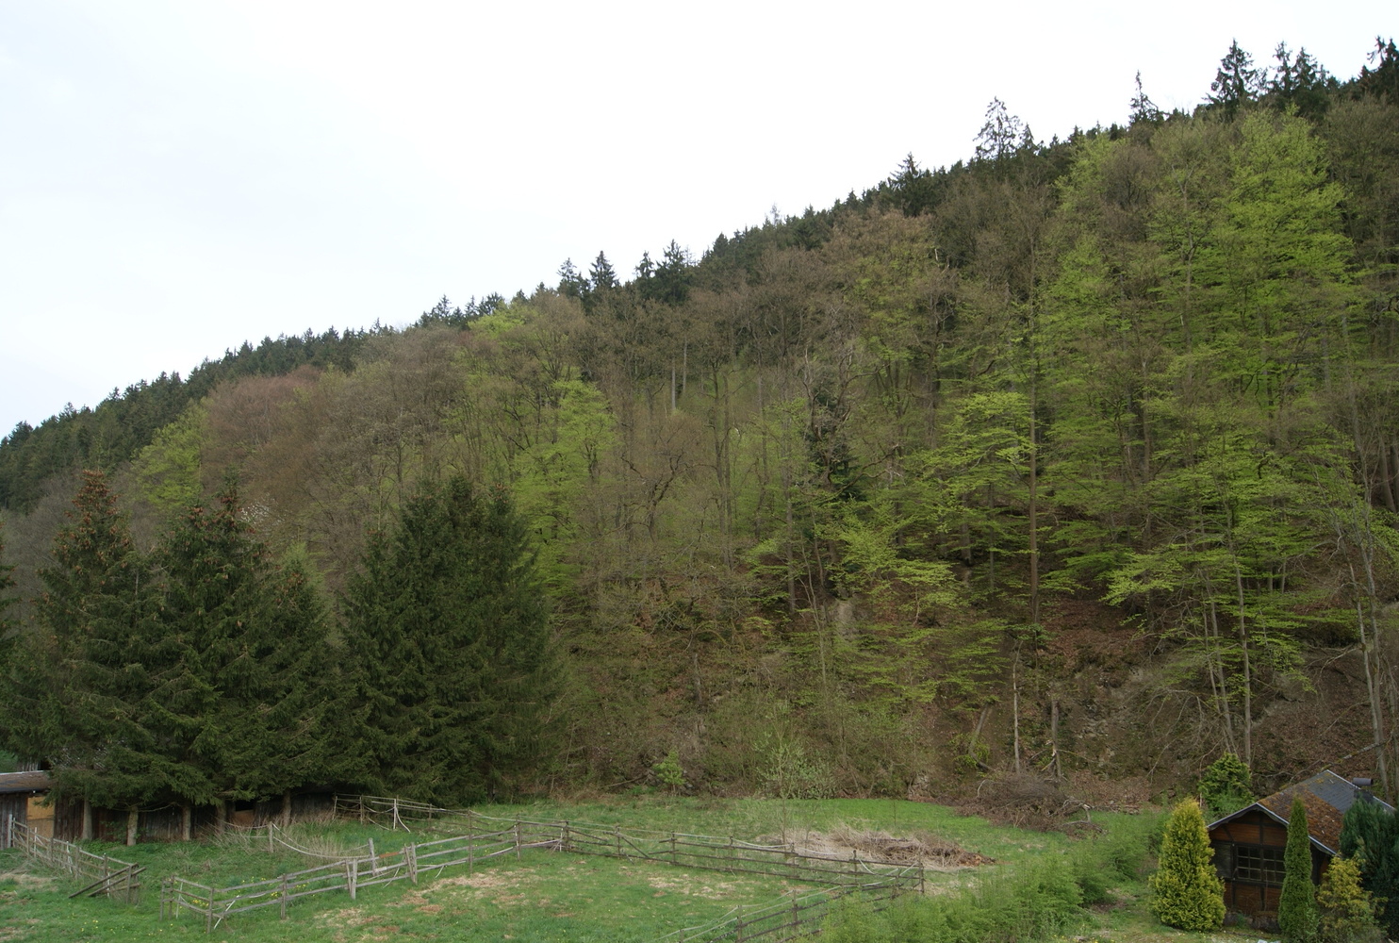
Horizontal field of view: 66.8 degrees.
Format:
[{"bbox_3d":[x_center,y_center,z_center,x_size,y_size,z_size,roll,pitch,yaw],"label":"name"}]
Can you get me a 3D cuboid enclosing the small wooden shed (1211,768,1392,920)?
[{"bbox_3d":[18.960,11.896,33.714,4.000,3.580,7.800,-7,-10,42],"label":"small wooden shed"}]

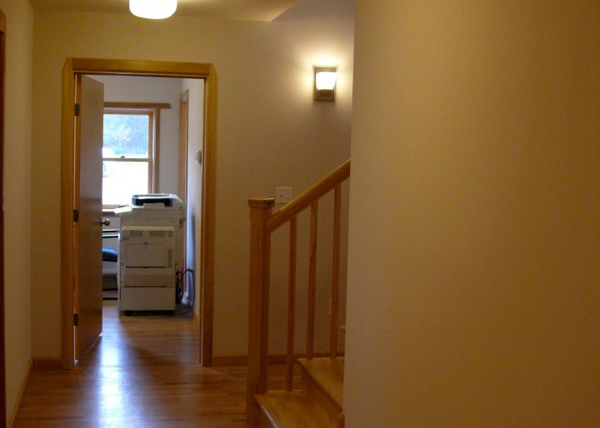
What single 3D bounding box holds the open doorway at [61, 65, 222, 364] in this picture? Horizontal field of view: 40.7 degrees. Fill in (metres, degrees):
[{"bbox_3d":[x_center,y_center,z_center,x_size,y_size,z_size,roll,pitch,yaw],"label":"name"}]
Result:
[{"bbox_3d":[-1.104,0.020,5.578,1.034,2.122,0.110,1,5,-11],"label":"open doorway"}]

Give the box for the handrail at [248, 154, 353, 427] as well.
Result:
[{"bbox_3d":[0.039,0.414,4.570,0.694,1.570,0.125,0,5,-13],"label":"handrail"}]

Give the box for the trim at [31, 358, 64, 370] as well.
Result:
[{"bbox_3d":[-1.718,1.024,5.510,0.199,0.086,0.020,1,5,-11],"label":"trim"}]

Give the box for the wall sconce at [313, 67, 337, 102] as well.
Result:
[{"bbox_3d":[0.182,-0.908,5.664,0.167,0.243,0.110,1,5,-11],"label":"wall sconce"}]

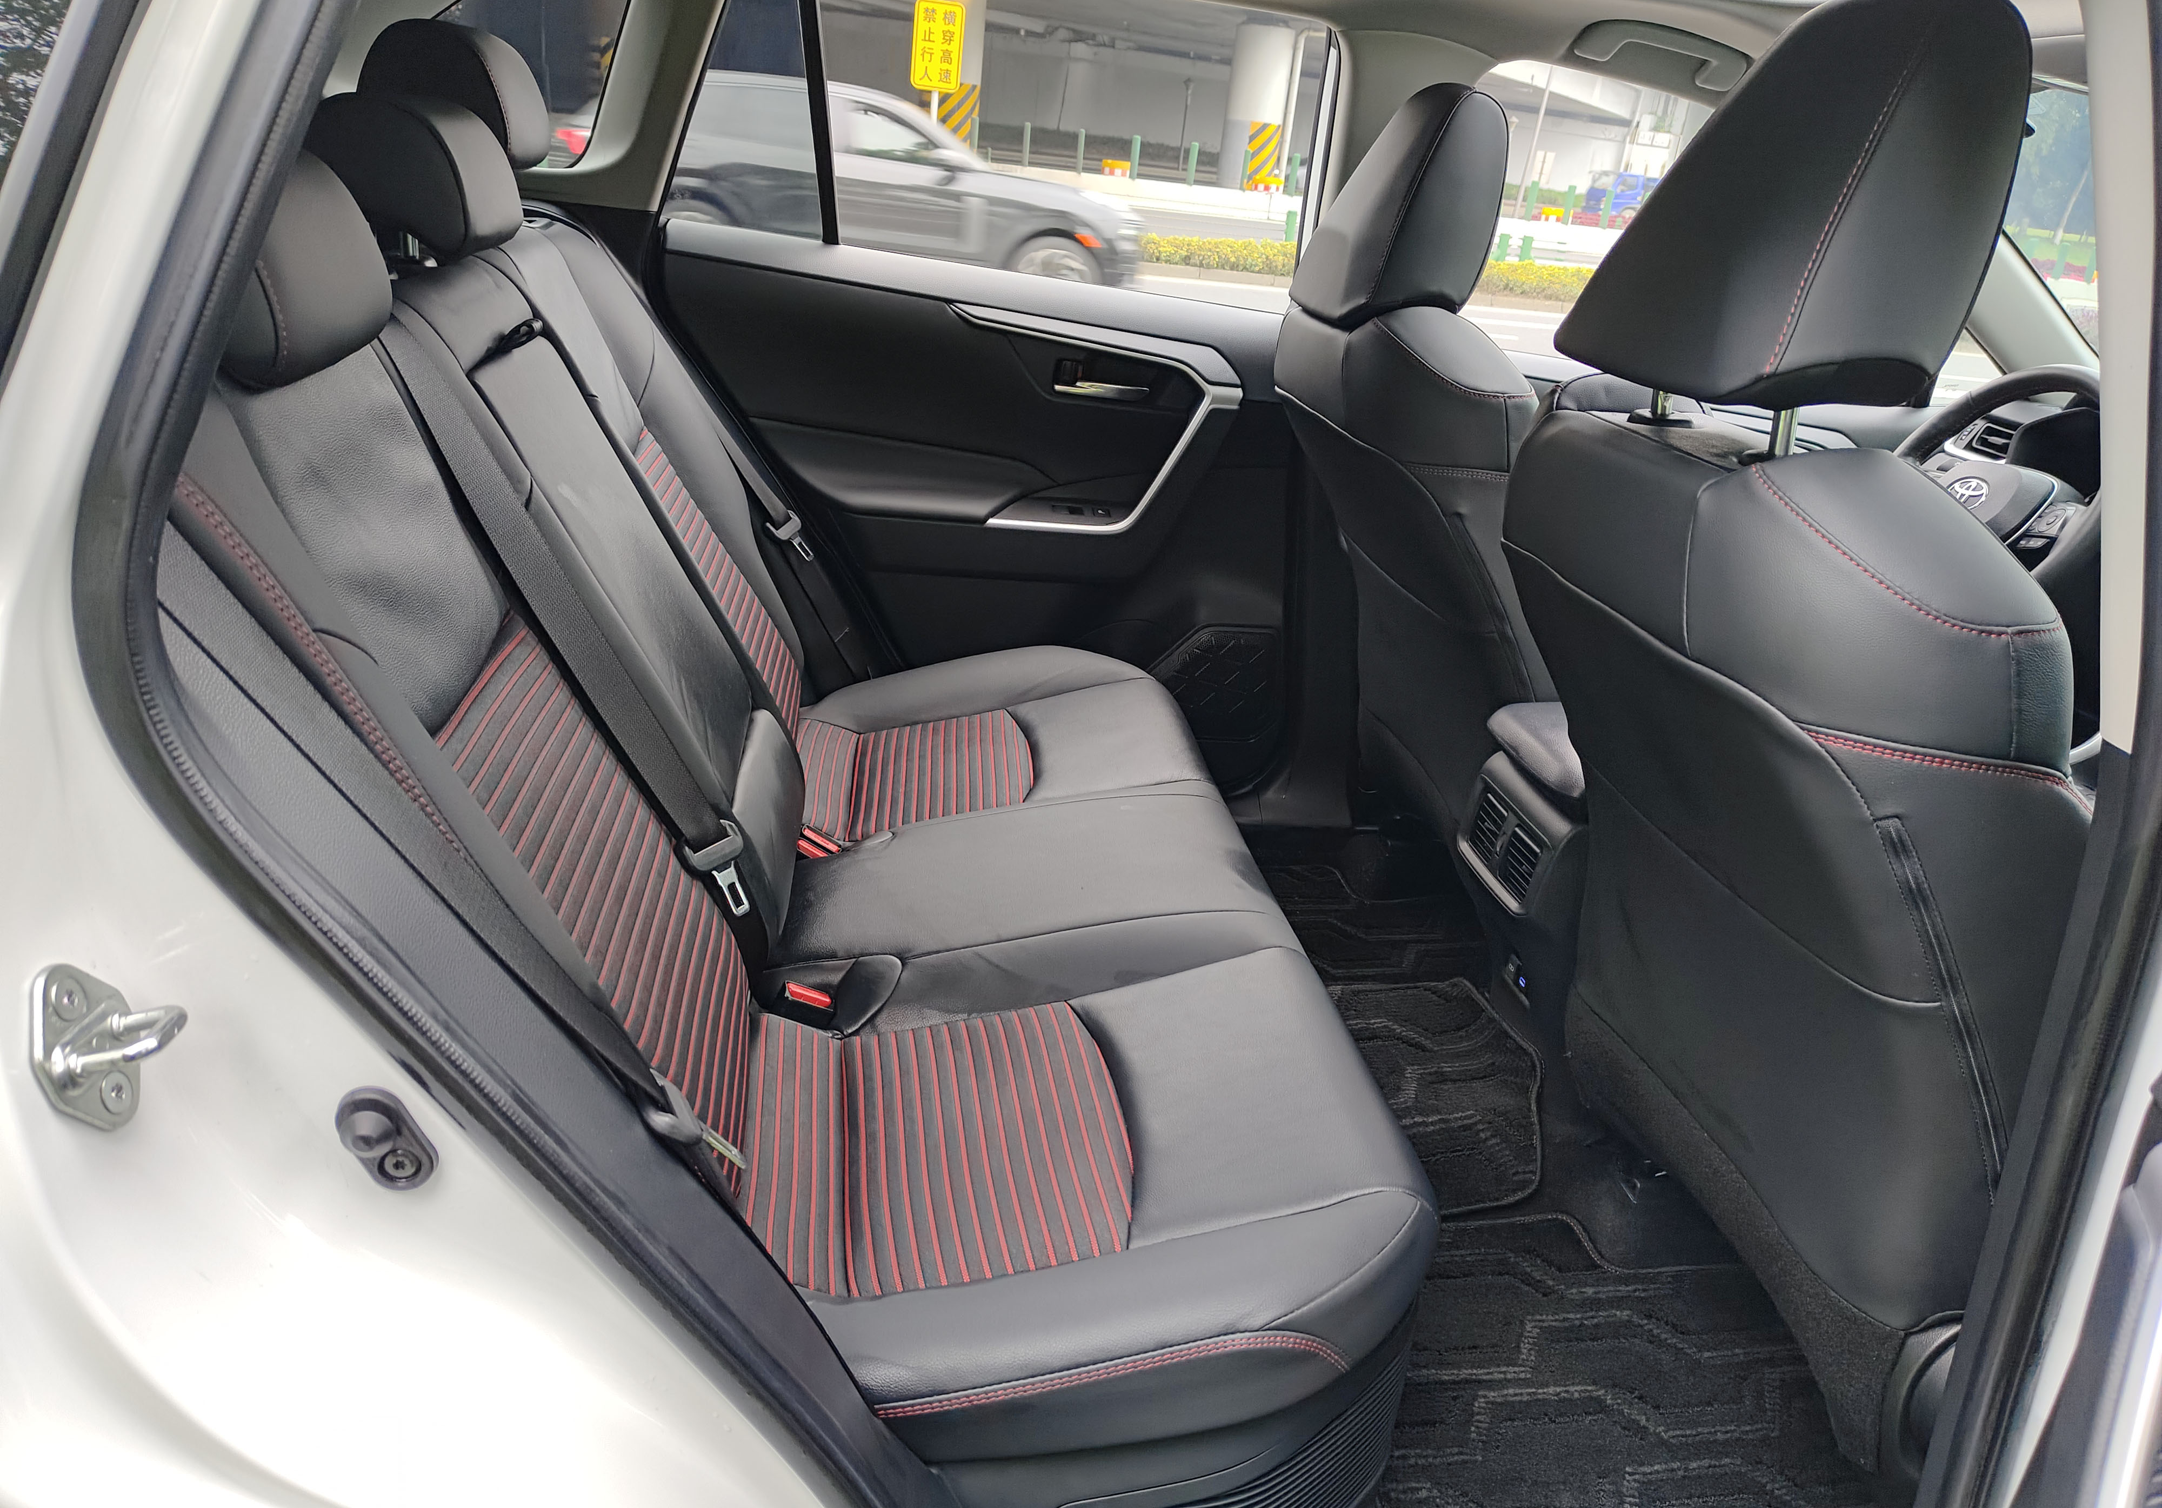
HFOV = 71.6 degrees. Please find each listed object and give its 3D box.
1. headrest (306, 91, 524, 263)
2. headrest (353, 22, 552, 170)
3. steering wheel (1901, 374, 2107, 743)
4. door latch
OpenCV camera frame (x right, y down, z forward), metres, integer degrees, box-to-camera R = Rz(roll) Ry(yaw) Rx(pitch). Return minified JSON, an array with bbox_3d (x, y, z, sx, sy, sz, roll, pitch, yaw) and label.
[{"bbox_3d":[-0.524,-0.448,1.145,0.120,0.115,0.250,-9,24,-4],"label":"headrest"},{"bbox_3d":[-0.602,-0.634,1.432,0.130,0.125,0.270,-9,24,-4],"label":"headrest"},{"bbox_3d":[1.123,-0.306,1.853,0.110,0.370,0.370,27,17,-18],"label":"steering wheel"},{"bbox_3d":[-0.342,0.103,0.525,0.040,0.055,0.046,-14,12,28],"label":"door latch"}]

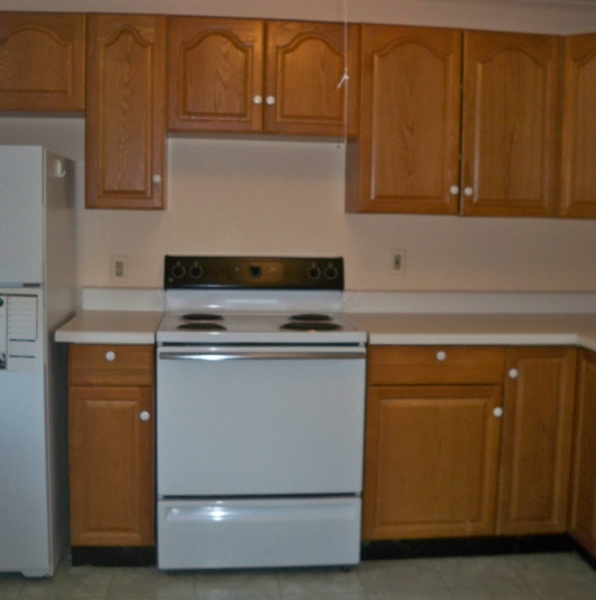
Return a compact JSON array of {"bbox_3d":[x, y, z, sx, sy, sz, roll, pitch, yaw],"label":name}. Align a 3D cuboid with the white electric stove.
[{"bbox_3d":[-0.164,0.422,3.288,0.763,1.160,0.680,0,7,-6],"label":"white electric stove"}]

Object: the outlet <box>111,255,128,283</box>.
[{"bbox_3d":[-0.771,-0.134,3.505,0.072,0.116,0.010,0,7,-6],"label":"outlet"}]

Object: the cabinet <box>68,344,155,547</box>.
[{"bbox_3d":[-0.712,0.500,3.278,0.309,0.766,0.620,0,7,-6],"label":"cabinet"}]

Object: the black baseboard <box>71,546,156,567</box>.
[{"bbox_3d":[-0.694,0.961,3.100,0.304,0.110,0.025,0,7,-6],"label":"black baseboard"}]

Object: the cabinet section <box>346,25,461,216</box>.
[{"bbox_3d":[0.438,-0.729,3.395,0.416,0.737,0.323,0,6,-6],"label":"cabinet section"}]

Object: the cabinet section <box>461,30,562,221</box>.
[{"bbox_3d":[0.849,-0.726,3.437,0.410,0.737,0.323,0,6,-6],"label":"cabinet section"}]

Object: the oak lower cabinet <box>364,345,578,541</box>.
[{"bbox_3d":[0.634,0.510,3.427,0.821,0.766,0.620,0,7,-6],"label":"oak lower cabinet"}]

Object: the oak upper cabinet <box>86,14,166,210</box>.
[{"bbox_3d":[-0.682,-0.740,3.287,0.308,0.740,0.318,0,7,-6],"label":"oak upper cabinet"}]

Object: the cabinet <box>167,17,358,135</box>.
[{"bbox_3d":[-0.146,-0.888,3.328,0.763,0.433,0.318,0,7,-6],"label":"cabinet"}]

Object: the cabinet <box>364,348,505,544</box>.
[{"bbox_3d":[0.489,0.509,3.411,0.529,0.766,0.620,0,7,-6],"label":"cabinet"}]

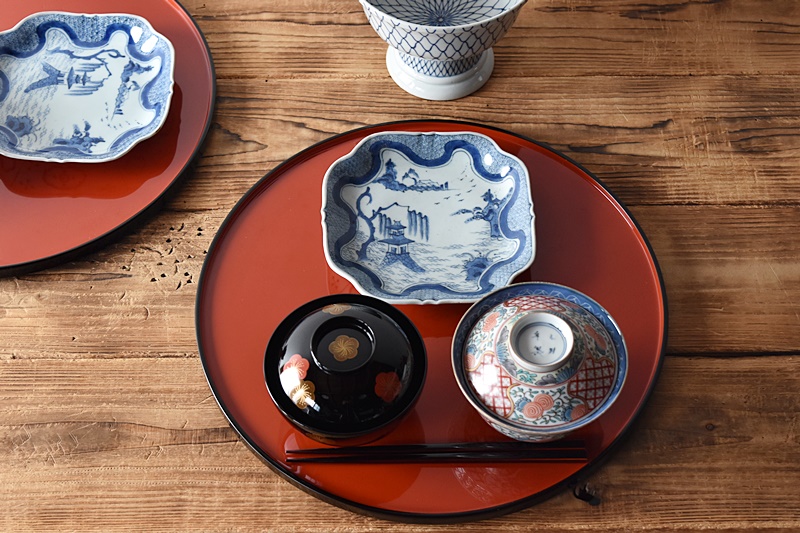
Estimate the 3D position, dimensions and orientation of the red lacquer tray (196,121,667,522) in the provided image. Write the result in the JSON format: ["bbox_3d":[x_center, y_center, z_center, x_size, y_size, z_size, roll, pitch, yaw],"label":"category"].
[{"bbox_3d":[0.024,0.033,1.152,0.362,0.020,0.362,0,56,0],"label":"red lacquer tray"}]

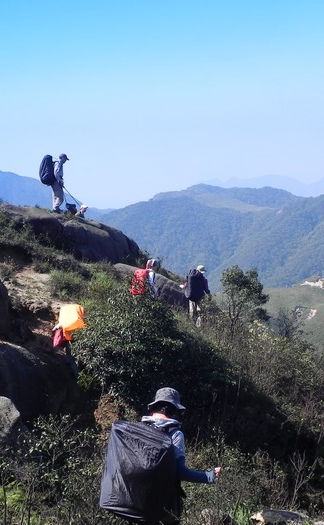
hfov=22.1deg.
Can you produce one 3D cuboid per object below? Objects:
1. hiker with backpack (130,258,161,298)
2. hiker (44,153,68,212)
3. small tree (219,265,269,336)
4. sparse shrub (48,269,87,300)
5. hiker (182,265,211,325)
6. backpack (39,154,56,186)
[{"bbox_3d":[-0.415,0.736,20.843,0.620,1.650,0.550,-2,4,-35],"label":"hiker with backpack"},{"bbox_3d":[-3.050,-2.291,23.744,0.750,1.680,0.580,0,3,-2],"label":"hiker"},{"bbox_3d":[2.119,1.050,21.552,1.300,2.000,1.250,0,3,0],"label":"small tree"},{"bbox_3d":[-2.168,0.527,19.020,0.880,0.780,0.800,0,3,0],"label":"sparse shrub"},{"bbox_3d":[0.915,0.907,22.644,0.620,1.680,0.650,2,4,32],"label":"hiker"},{"bbox_3d":[-3.276,-2.639,23.723,0.480,0.870,0.420,0,3,-2],"label":"backpack"}]

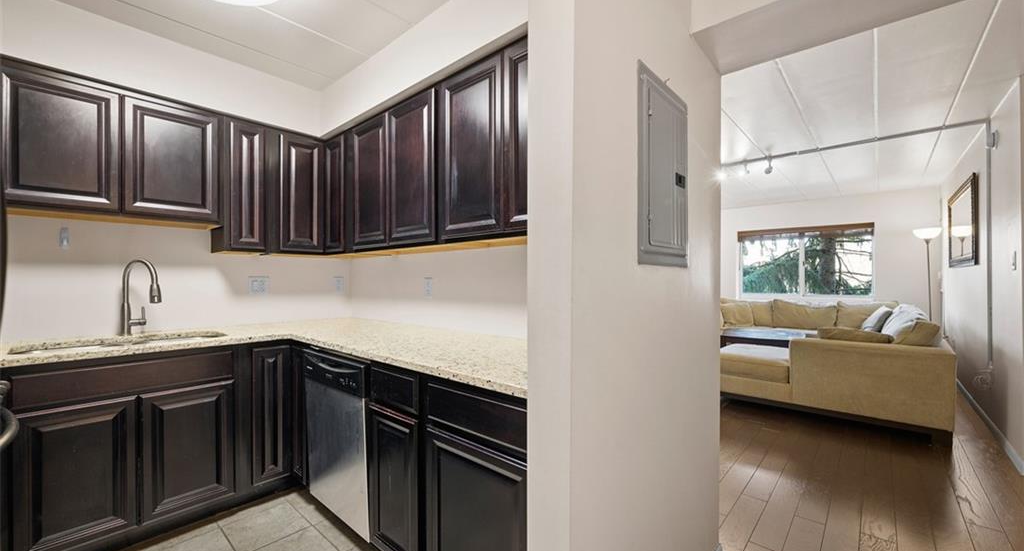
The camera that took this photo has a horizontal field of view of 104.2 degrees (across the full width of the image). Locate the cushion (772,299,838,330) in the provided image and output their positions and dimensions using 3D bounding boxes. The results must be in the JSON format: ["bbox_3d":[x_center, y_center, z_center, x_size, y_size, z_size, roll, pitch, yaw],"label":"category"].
[{"bbox_3d":[4.152,0.552,5.657,0.740,0.410,0.210,-1,-1,42],"label":"cushion"}]

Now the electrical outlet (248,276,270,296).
[{"bbox_3d":[-1.674,0.071,2.643,0.012,0.119,0.117,0,-1,41],"label":"electrical outlet"}]

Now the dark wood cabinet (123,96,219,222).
[{"bbox_3d":[-1.879,-0.587,2.192,0.330,0.585,0.380,-1,-1,42],"label":"dark wood cabinet"}]

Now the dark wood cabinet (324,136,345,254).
[{"bbox_3d":[-1.040,-0.519,2.679,0.260,0.750,0.310,0,-1,41],"label":"dark wood cabinet"}]

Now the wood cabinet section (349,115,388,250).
[{"bbox_3d":[-0.731,-0.518,2.428,0.436,0.756,0.320,-1,-1,41],"label":"wood cabinet section"}]

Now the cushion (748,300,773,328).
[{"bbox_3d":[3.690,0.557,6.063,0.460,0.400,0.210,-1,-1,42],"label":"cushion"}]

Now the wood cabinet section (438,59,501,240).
[{"bbox_3d":[-0.087,-0.525,1.859,0.413,0.756,0.320,-1,-1,41],"label":"wood cabinet section"}]

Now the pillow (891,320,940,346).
[{"bbox_3d":[3.484,0.579,3.494,0.190,0.410,0.550,28,18,39],"label":"pillow"}]

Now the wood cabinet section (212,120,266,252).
[{"bbox_3d":[-1.656,-0.517,2.419,0.335,0.764,0.218,-1,-1,41],"label":"wood cabinet section"}]

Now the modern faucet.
[{"bbox_3d":[-1.976,0.123,2.143,0.235,0.415,0.110,0,0,10],"label":"modern faucet"}]

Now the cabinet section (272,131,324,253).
[{"bbox_3d":[-1.468,-0.516,2.631,0.335,0.764,0.318,-1,-1,41],"label":"cabinet section"}]

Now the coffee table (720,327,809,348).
[{"bbox_3d":[3.266,1.011,5.251,0.930,0.450,0.850,0,0,43],"label":"coffee table"}]

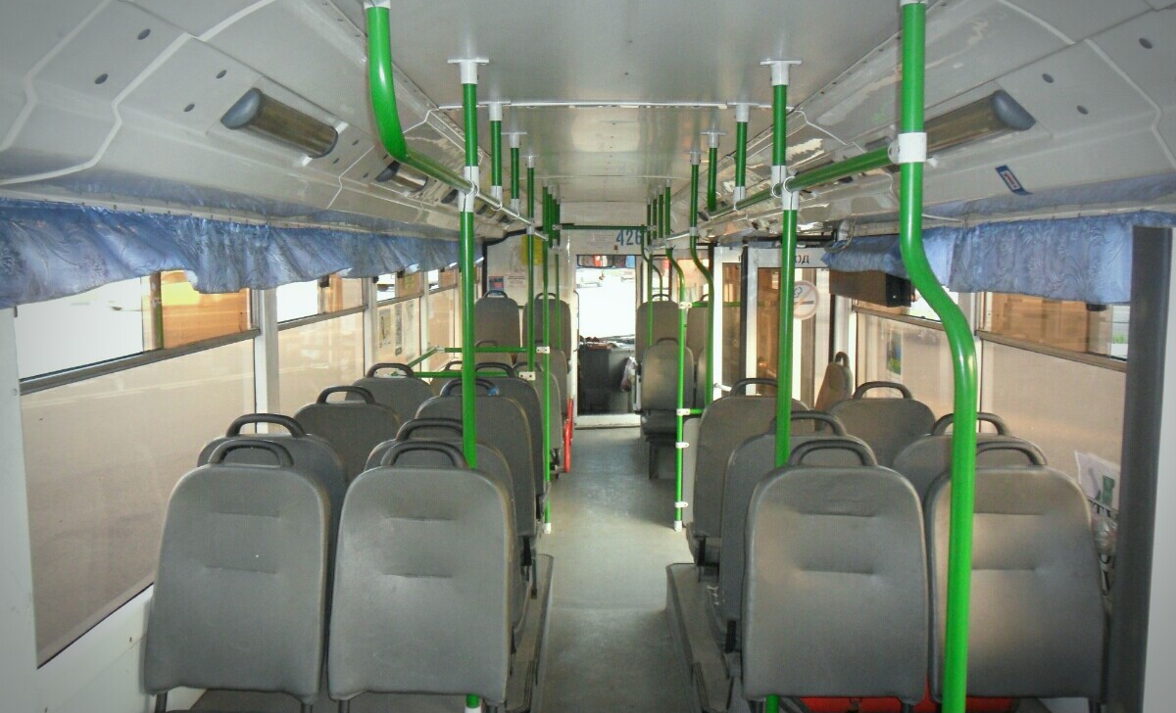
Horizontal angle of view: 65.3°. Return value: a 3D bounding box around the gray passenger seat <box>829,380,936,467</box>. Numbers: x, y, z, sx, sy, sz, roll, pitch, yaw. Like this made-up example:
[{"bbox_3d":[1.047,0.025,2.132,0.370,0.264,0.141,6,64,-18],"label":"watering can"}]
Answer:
[{"bbox_3d":[1.044,0.516,3.560,0.440,0.920,0.560,0,6,0],"label":"gray passenger seat"}]

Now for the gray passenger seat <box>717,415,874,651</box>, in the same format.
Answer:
[{"bbox_3d":[0.601,0.598,2.808,0.440,0.920,0.560,0,6,0],"label":"gray passenger seat"}]

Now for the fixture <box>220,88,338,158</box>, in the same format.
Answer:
[{"bbox_3d":[-0.728,-0.548,2.239,0.112,0.055,0.600,-40,5,4],"label":"fixture"}]

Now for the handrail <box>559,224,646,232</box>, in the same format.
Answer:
[{"bbox_3d":[0.131,-1.093,7.796,0.750,0.037,0.037,0,6,0],"label":"handrail"}]

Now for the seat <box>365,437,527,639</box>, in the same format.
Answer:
[{"bbox_3d":[-0.405,0.598,2.766,0.440,0.920,0.560,0,6,0],"label":"seat"}]

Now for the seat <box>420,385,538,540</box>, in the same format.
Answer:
[{"bbox_3d":[-0.412,0.449,3.510,0.440,0.790,0.540,0,6,0],"label":"seat"}]

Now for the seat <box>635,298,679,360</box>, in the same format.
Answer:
[{"bbox_3d":[0.629,-0.166,8.265,0.440,0.790,0.540,0,6,0],"label":"seat"}]

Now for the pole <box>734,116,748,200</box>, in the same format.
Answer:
[{"bbox_3d":[0.481,-0.624,2.887,0.042,0.261,0.042,0,6,0],"label":"pole"}]

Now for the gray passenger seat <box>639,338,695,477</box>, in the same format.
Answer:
[{"bbox_3d":[0.644,0.417,7.446,0.440,1.100,0.560,0,6,0],"label":"gray passenger seat"}]

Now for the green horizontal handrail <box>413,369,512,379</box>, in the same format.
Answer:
[{"bbox_3d":[-0.654,0.087,4.639,0.590,0.040,0.040,0,6,0],"label":"green horizontal handrail"}]

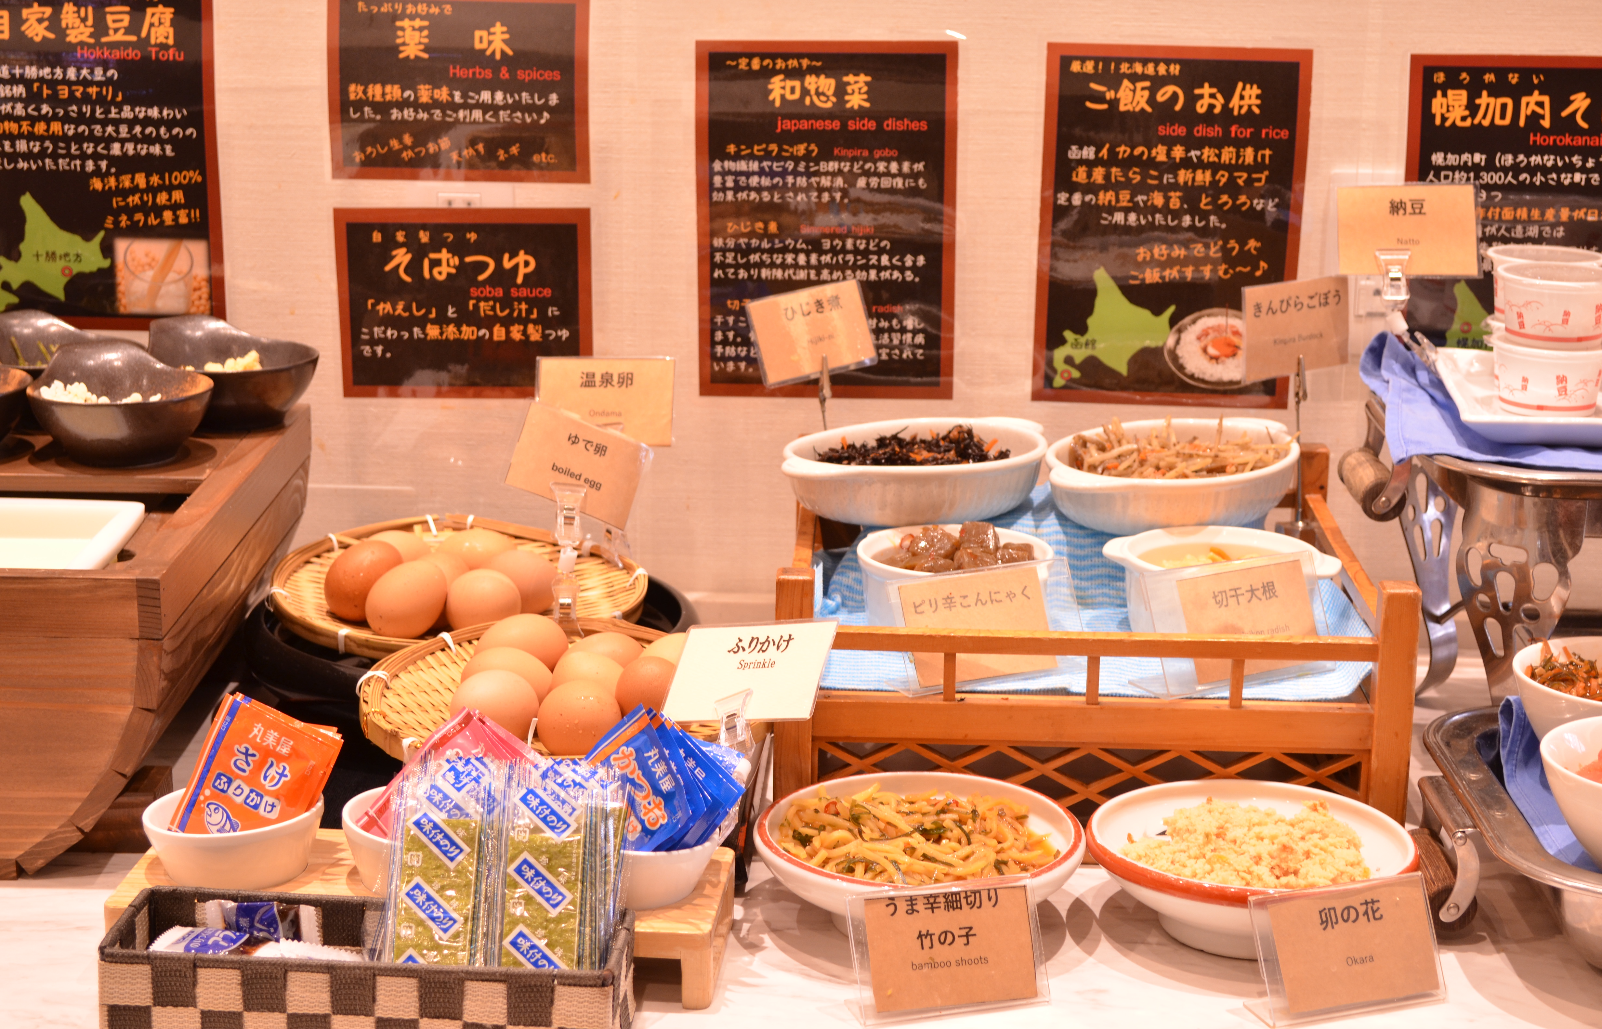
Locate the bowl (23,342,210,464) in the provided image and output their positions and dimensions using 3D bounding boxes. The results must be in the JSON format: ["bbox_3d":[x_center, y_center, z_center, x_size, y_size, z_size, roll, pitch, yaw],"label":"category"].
[{"bbox_3d":[-0.401,-0.063,1.579,0.111,0.055,0.108,1,15,0],"label":"bowl"}]

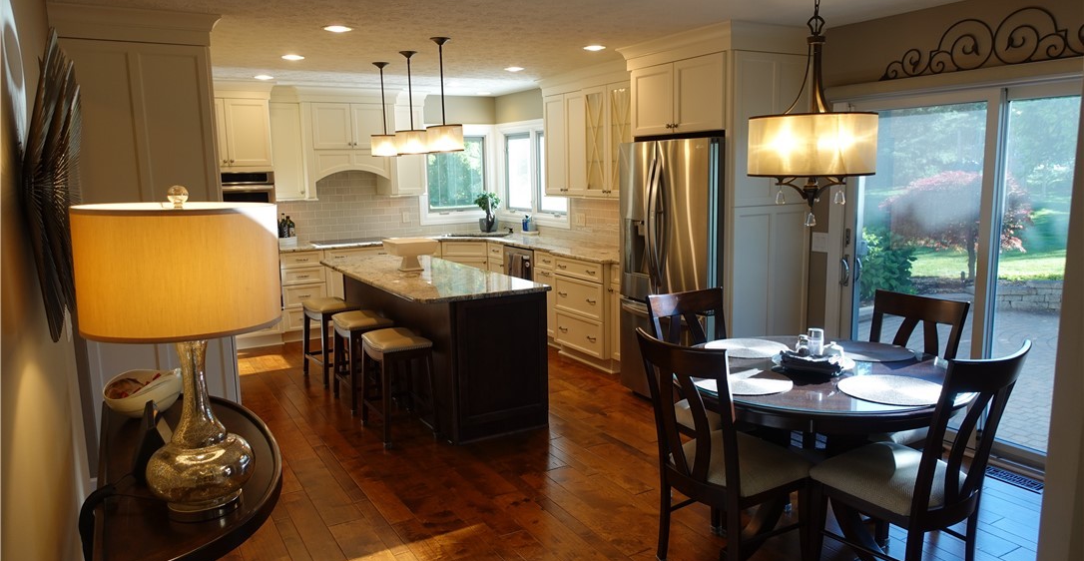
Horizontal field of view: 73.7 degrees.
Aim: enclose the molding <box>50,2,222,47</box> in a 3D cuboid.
[{"bbox_3d":[-2.079,-1.313,3.734,0.785,0.155,0.100,-6,10,-30],"label":"molding"}]

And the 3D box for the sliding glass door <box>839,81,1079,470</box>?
[{"bbox_3d":[2.367,-0.033,3.842,0.120,1.980,1.830,-6,10,-30],"label":"sliding glass door"}]

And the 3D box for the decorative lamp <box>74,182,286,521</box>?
[{"bbox_3d":[-0.842,0.176,1.734,0.435,0.790,0.435,-6,10,-29],"label":"decorative lamp"}]

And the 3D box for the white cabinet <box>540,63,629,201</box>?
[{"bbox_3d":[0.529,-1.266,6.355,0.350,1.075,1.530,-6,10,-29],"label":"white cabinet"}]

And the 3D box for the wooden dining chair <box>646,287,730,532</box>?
[{"bbox_3d":[0.850,0.580,3.485,0.490,1.015,0.620,-6,10,-30],"label":"wooden dining chair"}]

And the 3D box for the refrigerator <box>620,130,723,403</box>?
[{"bbox_3d":[1.103,-0.062,5.017,0.820,1.788,0.900,-6,10,-29],"label":"refrigerator"}]

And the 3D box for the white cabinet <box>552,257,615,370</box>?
[{"bbox_3d":[0.581,0.234,6.065,0.650,0.885,0.770,-6,10,-30],"label":"white cabinet"}]

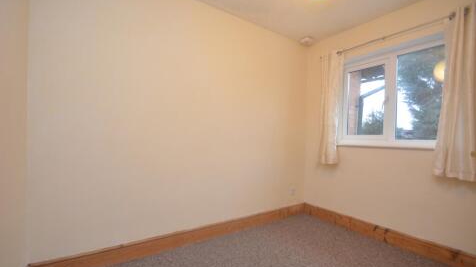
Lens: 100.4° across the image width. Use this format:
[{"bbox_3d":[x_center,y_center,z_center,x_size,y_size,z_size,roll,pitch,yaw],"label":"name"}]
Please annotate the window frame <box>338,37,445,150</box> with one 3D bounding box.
[{"bbox_3d":[1.575,-0.356,2.085,0.131,1.003,0.948,1,0,-38],"label":"window frame"}]

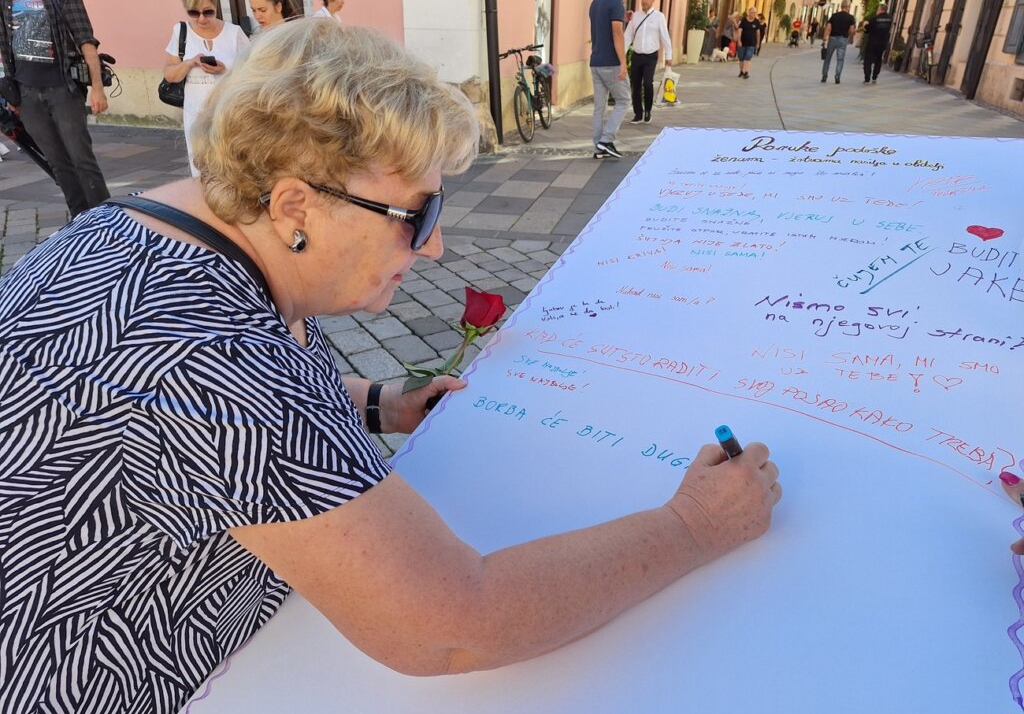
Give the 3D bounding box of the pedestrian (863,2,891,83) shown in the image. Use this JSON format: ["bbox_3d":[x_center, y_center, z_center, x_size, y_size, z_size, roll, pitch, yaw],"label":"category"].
[{"bbox_3d":[8.951,-7.669,16.663,0.520,1.760,0.400,6,27,12],"label":"pedestrian"}]

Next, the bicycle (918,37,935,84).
[{"bbox_3d":[10.205,-7.345,16.786,0.550,1.050,1.720,1,25,20],"label":"bicycle"}]

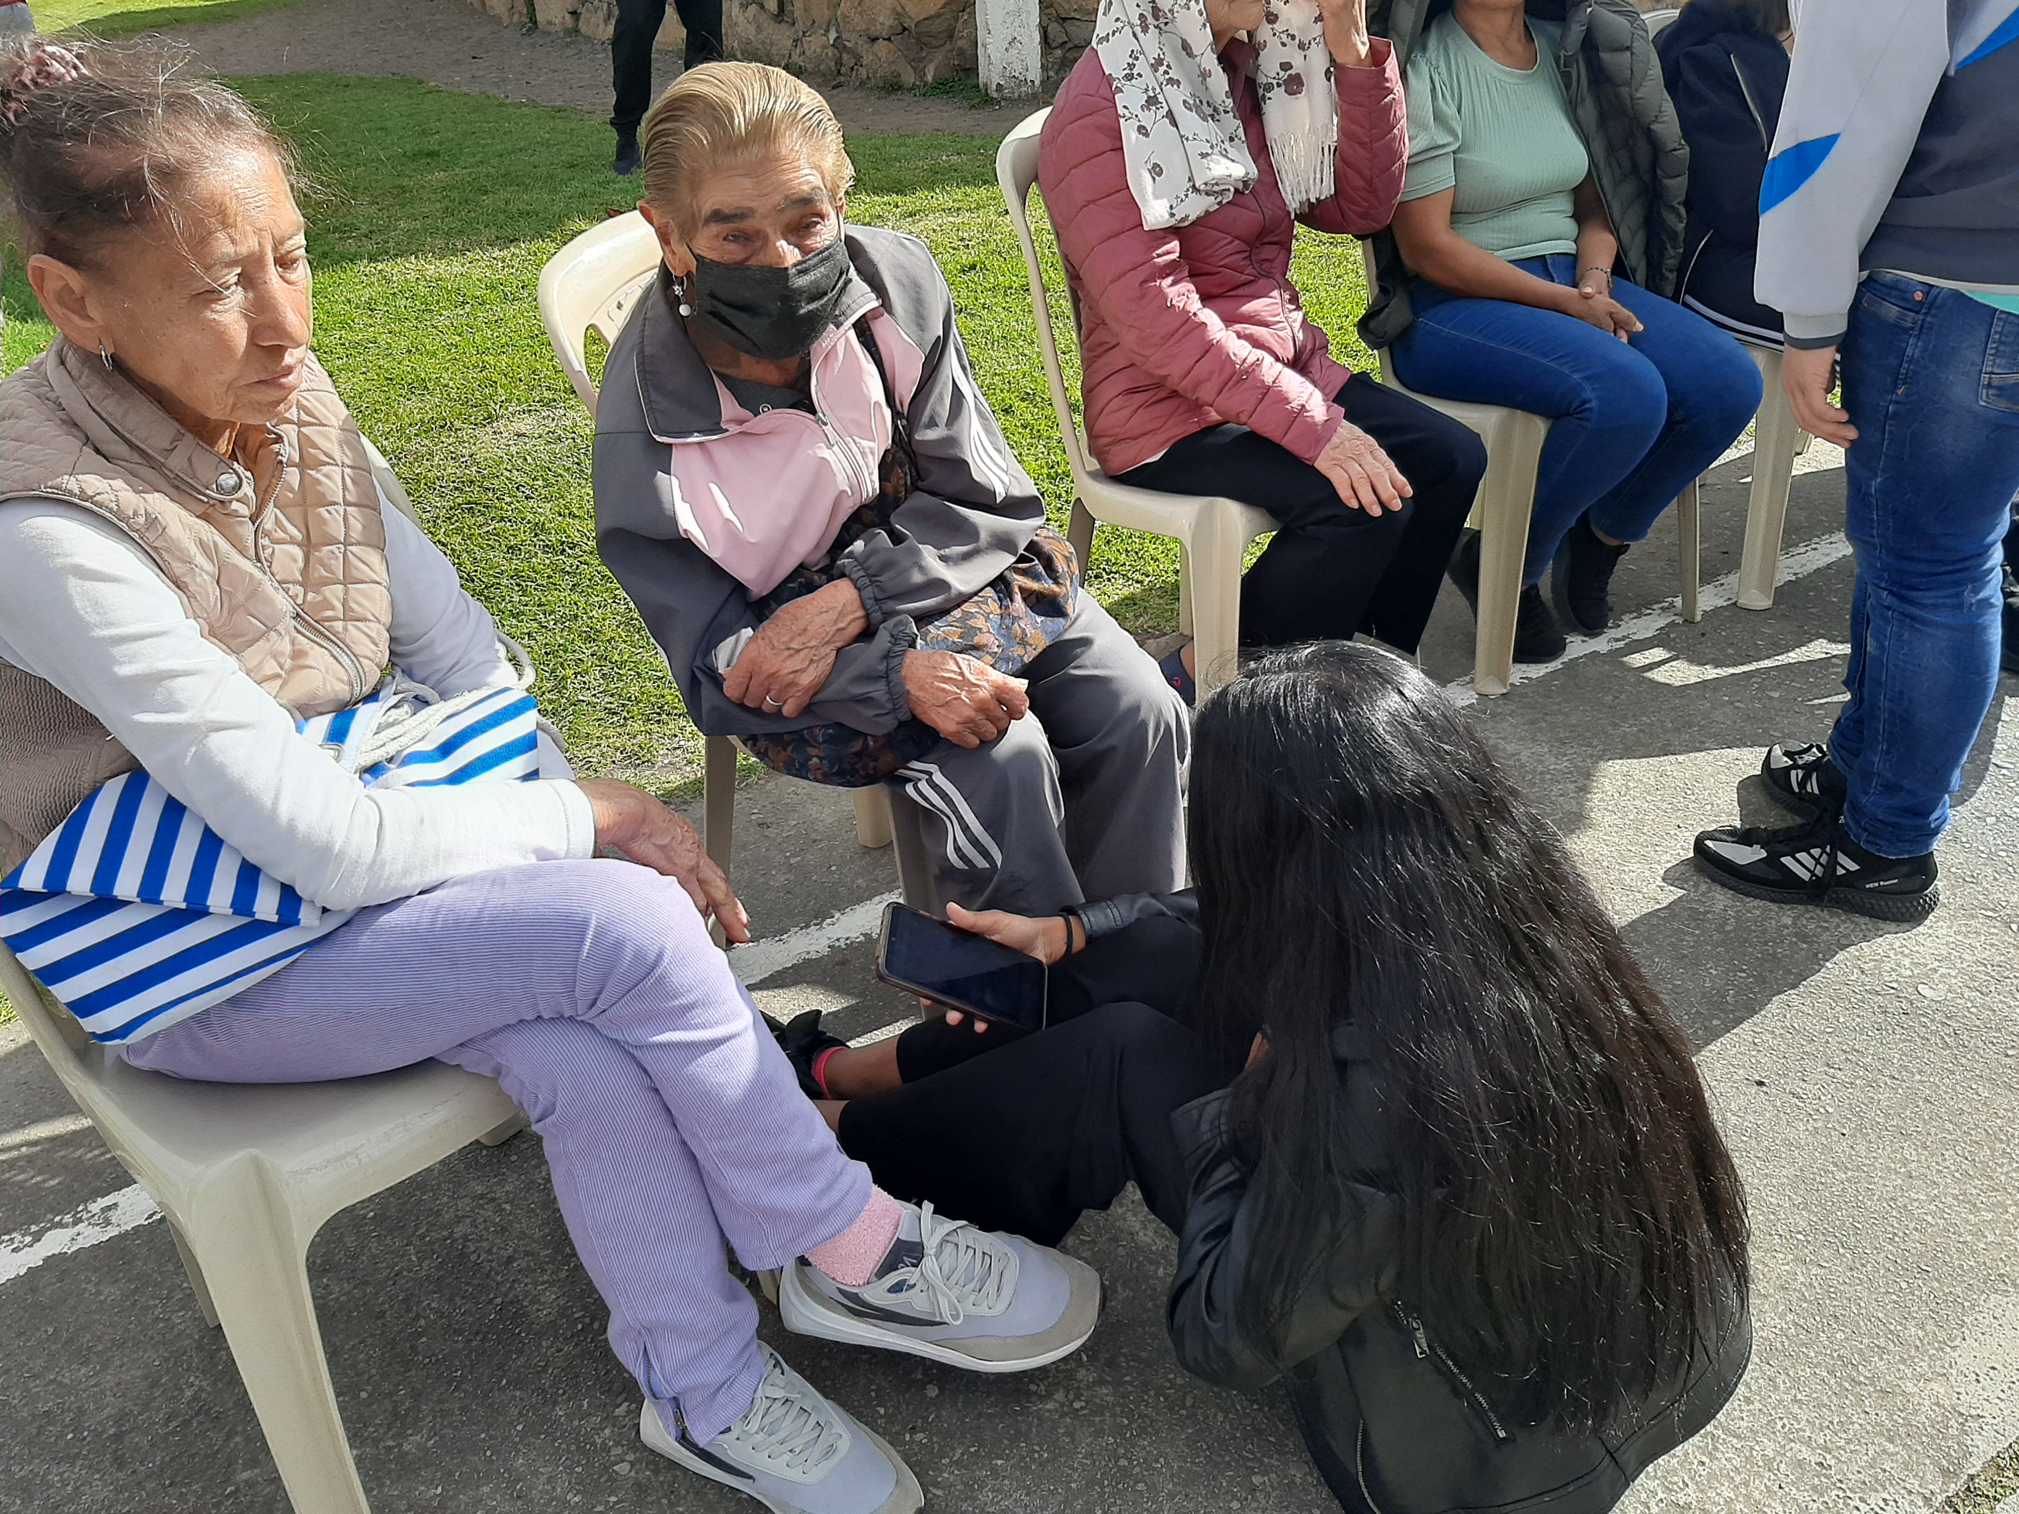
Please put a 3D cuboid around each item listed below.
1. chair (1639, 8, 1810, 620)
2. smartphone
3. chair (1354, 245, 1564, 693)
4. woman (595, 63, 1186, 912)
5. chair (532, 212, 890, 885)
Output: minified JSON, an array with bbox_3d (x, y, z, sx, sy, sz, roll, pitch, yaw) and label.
[{"bbox_3d":[1.365,-0.809,2.819,0.470,0.890,0.530,-17,32,-19],"label":"chair"},{"bbox_3d":[-0.038,0.185,1.378,0.164,0.011,0.077,23,44,-21],"label":"smartphone"},{"bbox_3d":[0.838,-0.654,2.631,0.470,0.890,0.530,-19,32,-23],"label":"chair"},{"bbox_3d":[-0.091,-0.176,1.733,0.700,1.100,0.520,19,37,36],"label":"woman"},{"bbox_3d":[-0.170,-0.146,1.906,0.530,0.890,0.470,16,36,33],"label":"chair"}]

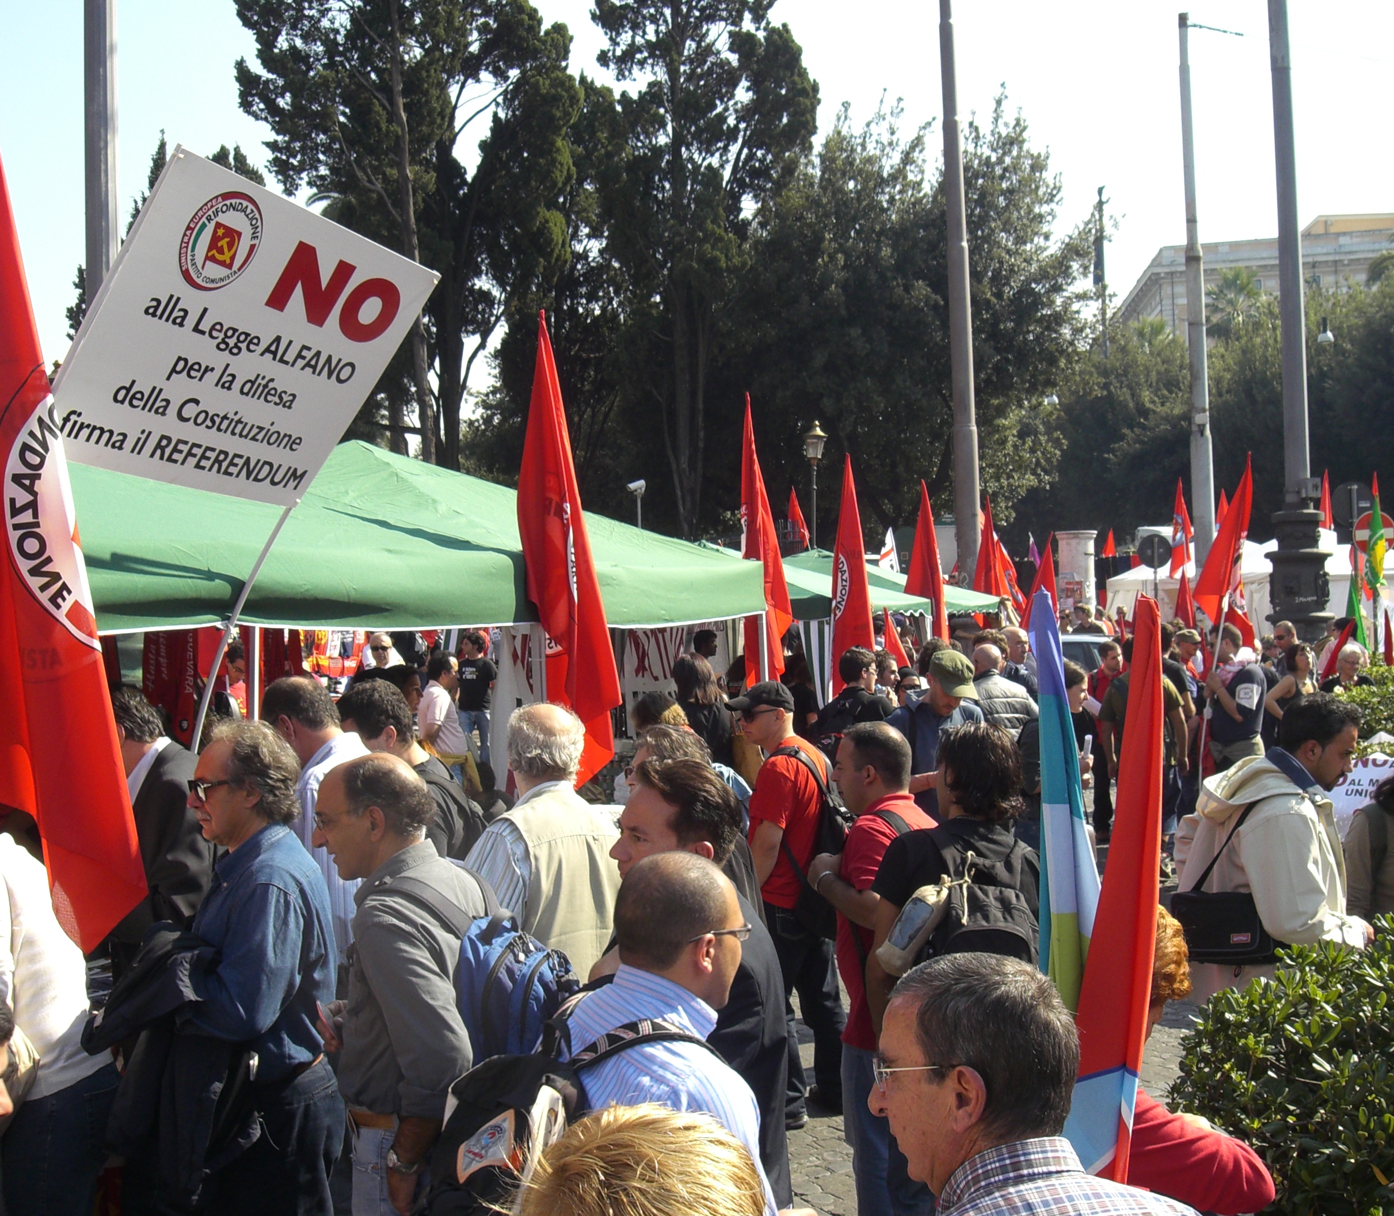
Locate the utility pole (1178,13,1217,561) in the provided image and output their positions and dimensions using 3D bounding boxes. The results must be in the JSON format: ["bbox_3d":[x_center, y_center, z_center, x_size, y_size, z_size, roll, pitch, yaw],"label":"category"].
[{"bbox_3d":[8.470,-4.080,30.000,0.360,11.900,0.360,-2,0,0],"label":"utility pole"}]

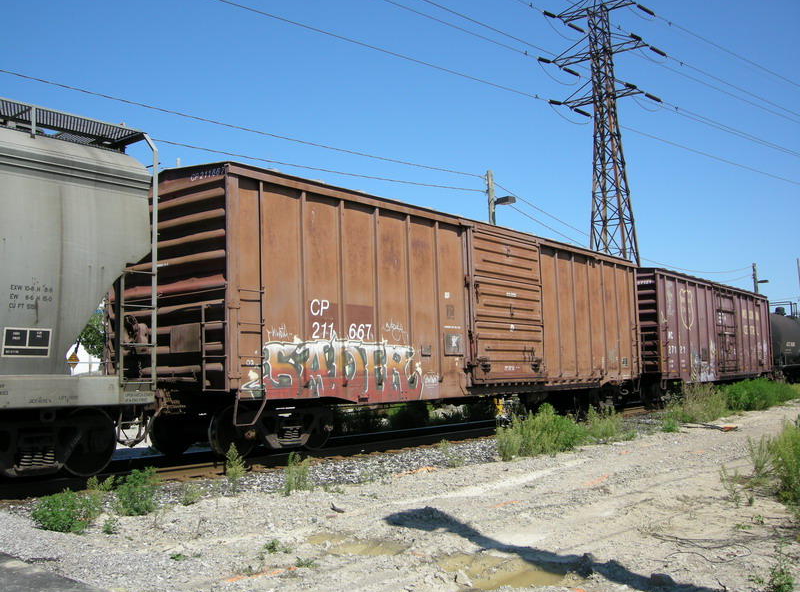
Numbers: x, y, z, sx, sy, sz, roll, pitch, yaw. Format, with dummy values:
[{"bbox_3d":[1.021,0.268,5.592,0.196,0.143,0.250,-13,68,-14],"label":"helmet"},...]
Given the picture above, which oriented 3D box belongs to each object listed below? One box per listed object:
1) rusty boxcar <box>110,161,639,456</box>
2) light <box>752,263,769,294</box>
[{"bbox_3d":[1.255,0.788,19.465,2.952,4.550,16.676,-6,-7,36],"label":"rusty boxcar"},{"bbox_3d":[25.145,2.107,57.338,1.015,8.885,0.270,-6,-7,36],"label":"light"}]

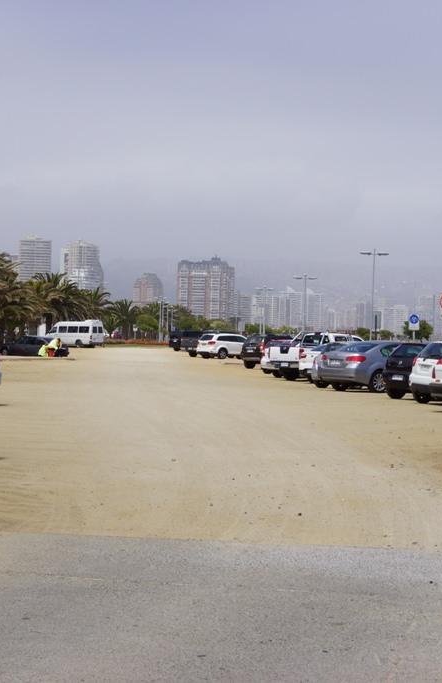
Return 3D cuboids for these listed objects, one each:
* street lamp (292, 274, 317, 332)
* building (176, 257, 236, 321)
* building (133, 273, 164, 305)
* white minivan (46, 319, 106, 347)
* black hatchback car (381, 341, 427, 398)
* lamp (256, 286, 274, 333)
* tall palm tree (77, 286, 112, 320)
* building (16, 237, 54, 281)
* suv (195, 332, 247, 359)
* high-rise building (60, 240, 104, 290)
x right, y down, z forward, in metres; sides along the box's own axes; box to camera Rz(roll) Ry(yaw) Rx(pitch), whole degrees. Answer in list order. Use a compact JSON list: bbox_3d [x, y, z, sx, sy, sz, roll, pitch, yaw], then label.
[{"bbox_3d":[8.214,-2.669,144.990,2.200,7.700,0.350,1,0,-4],"label":"street lamp"},{"bbox_3d":[-13.842,-41.347,1365.000,42.000,74.200,36.000,1,0,16],"label":"building"},{"bbox_3d":[-75.725,-39.286,1545.000,24.000,65.600,22.000,2,0,28],"label":"building"},{"bbox_3d":[-14.174,-0.704,142.083,5.700,2.620,1.950,2,0,37],"label":"white minivan"},{"bbox_3d":[6.032,0.796,38.403,4.100,1.460,1.700,1,0,-40],"label":"black hatchback car"},{"bbox_3d":[5.411,-2.891,183.990,2.200,7.700,0.350,1,0,-4],"label":"lamp"},{"bbox_3d":[-17.035,-3.542,199.990,6.200,7.700,6.200,1,0,-1],"label":"tall palm tree"},{"bbox_3d":[-170.383,-51.905,1355.000,29.000,87.600,20.000,1,0,-14],"label":"building"},{"bbox_3d":[0.673,0.296,98.102,4.850,1.720,1.860,1,0,-42],"label":"suv"},{"bbox_3d":[-121.691,-47.532,1295.000,36.000,81.800,30.000,1,0,-5],"label":"high-rise building"}]

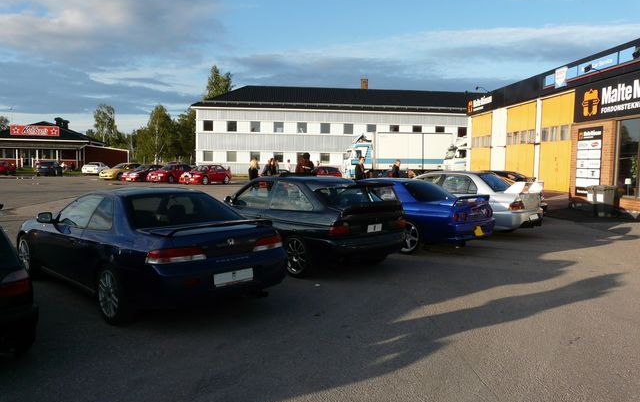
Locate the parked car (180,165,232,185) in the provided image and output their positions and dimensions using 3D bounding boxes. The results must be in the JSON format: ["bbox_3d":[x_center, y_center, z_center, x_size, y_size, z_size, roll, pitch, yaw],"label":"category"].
[{"bbox_3d":[-8.400,-1.970,39.000,1.740,1.410,4.330,3,4,25],"label":"parked car"}]

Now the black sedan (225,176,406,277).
[{"bbox_3d":[-0.521,0.295,8.924,1.740,1.420,4.200,-2,5,-40],"label":"black sedan"}]

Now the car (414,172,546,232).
[{"bbox_3d":[3.327,0.023,13.235,1.770,1.450,4.490,-3,6,-43],"label":"car"}]

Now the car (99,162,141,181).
[{"bbox_3d":[-15.900,-2.380,42.000,1.760,1.370,4.350,3,4,25],"label":"car"}]

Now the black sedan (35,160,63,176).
[{"bbox_3d":[-25.800,-3.090,49.600,1.750,1.420,4.450,0,4,-13],"label":"black sedan"}]

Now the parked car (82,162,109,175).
[{"bbox_3d":[-22.095,-3.256,51.206,1.730,1.320,4.500,0,4,-11],"label":"parked car"}]

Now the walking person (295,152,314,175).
[{"bbox_3d":[-0.402,-0.315,14.318,0.580,1.830,0.420,3,5,25],"label":"walking person"}]

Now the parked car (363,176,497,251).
[{"bbox_3d":[1.371,0.211,11.052,1.755,1.340,4.530,-3,6,-45],"label":"parked car"}]

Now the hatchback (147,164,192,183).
[{"bbox_3d":[-11.350,-2.140,40.500,1.750,1.410,4.300,3,4,25],"label":"hatchback"}]

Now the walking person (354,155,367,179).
[{"bbox_3d":[1.283,-0.480,16.200,0.420,1.820,0.520,4,5,32],"label":"walking person"}]

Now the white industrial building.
[{"bbox_3d":[4.442,-8.178,62.152,37.000,10.380,11.300,1,4,-4],"label":"white industrial building"}]

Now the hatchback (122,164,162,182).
[{"bbox_3d":[-12.701,-2.174,39.061,1.730,1.340,4.400,3,5,28],"label":"hatchback"}]

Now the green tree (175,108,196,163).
[{"bbox_3d":[-19.000,-8.750,75.000,4.600,9.300,4.600,1,4,0],"label":"green tree"}]

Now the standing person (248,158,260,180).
[{"bbox_3d":[-2.706,-0.849,21.501,0.500,1.720,0.380,0,4,-10],"label":"standing person"}]

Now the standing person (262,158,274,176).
[{"bbox_3d":[-1.771,-0.590,17.800,0.500,1.700,0.420,2,4,17],"label":"standing person"}]

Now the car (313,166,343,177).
[{"bbox_3d":[0.273,-1.334,30.487,1.700,1.420,4.100,3,5,25],"label":"car"}]

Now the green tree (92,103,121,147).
[{"bbox_3d":[-30.743,-9.370,75.546,4.100,9.500,4.100,3,5,22],"label":"green tree"}]

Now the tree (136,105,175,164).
[{"bbox_3d":[-22.700,-8.600,72.000,5.500,9.200,5.300,1,4,0],"label":"tree"}]

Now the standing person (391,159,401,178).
[{"bbox_3d":[2.892,-0.678,20.003,0.360,1.800,0.500,-1,5,-20],"label":"standing person"}]

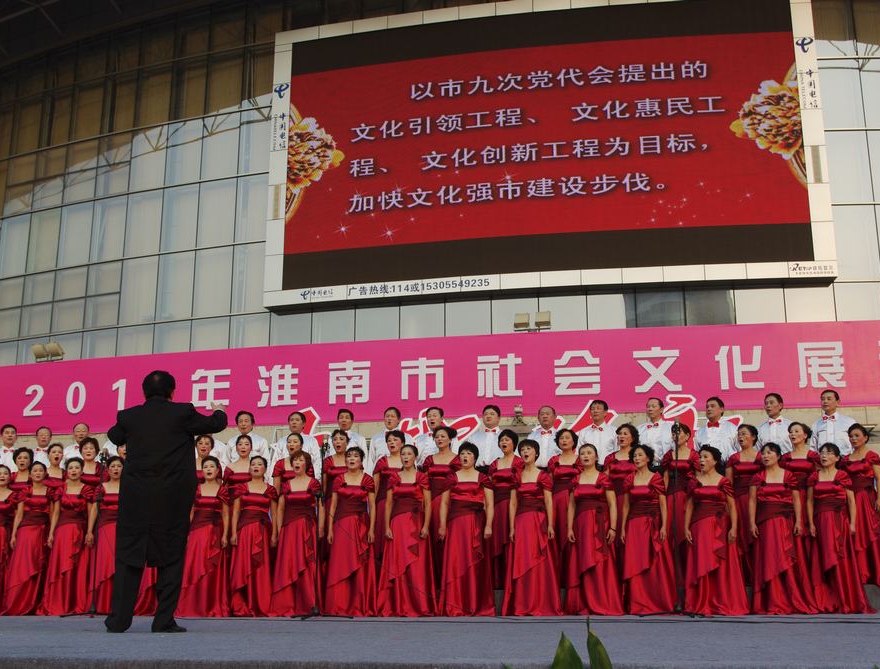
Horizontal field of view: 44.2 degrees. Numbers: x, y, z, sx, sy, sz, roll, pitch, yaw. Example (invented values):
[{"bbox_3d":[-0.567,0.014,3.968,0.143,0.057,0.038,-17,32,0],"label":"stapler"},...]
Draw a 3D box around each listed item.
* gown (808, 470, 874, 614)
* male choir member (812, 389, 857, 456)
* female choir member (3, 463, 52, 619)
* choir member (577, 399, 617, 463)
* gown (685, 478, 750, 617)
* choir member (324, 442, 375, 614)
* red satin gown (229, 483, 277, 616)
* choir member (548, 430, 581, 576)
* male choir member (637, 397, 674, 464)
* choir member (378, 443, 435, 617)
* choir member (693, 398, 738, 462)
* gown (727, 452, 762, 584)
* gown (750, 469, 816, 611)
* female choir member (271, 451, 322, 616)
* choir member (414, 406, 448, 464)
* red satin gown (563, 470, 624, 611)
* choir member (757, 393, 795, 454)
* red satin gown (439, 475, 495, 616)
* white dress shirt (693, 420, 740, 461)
[{"bbox_3d":[3.808,1.968,10.346,0.540,1.336,0.450,-6,-14,22],"label":"gown"},{"bbox_3d":[4.169,1.447,11.336,0.500,1.746,0.310,-6,-14,22],"label":"male choir member"},{"bbox_3d":[-4.327,2.130,11.431,0.500,1.582,0.430,5,-14,-20],"label":"female choir member"},{"bbox_3d":[1.724,1.548,11.648,0.490,1.720,0.320,-4,-13,14],"label":"choir member"},{"bbox_3d":[2.673,2.041,10.487,0.600,1.310,0.480,-4,-14,18],"label":"gown"},{"bbox_3d":[-0.882,1.950,10.809,0.520,1.650,0.450,-1,-13,2],"label":"choir member"},{"bbox_3d":[-1.890,2.166,10.991,0.500,1.325,0.430,1,-13,-6],"label":"red satin gown"},{"bbox_3d":[1.324,1.791,11.294,0.520,1.622,0.400,-3,-13,12],"label":"choir member"},{"bbox_3d":[2.381,1.521,11.654,0.490,1.720,0.320,-4,-14,18],"label":"male choir member"},{"bbox_3d":[-0.315,1.875,10.519,0.540,1.651,0.430,-2,-13,6],"label":"choir member"},{"bbox_3d":[3.025,1.521,11.653,0.500,1.720,0.320,-5,-14,19],"label":"choir member"},{"bbox_3d":[3.111,1.834,10.846,0.550,1.349,0.450,-4,-14,17],"label":"gown"},{"bbox_3d":[3.249,1.962,10.315,0.580,1.353,0.460,-4,-13,16],"label":"gown"},{"bbox_3d":[-1.403,1.971,10.825,0.530,1.619,0.430,1,-13,-3],"label":"female choir member"},{"bbox_3d":[-0.067,1.682,12.203,0.500,1.739,0.310,-2,-13,8],"label":"choir member"},{"bbox_3d":[1.475,1.998,10.423,0.520,1.339,0.420,-4,-14,17],"label":"red satin gown"},{"bbox_3d":[3.530,1.467,11.201,0.510,1.740,0.300,-6,-14,23],"label":"choir member"},{"bbox_3d":[0.266,2.034,10.491,0.550,1.335,0.460,-2,-13,8],"label":"red satin gown"},{"bbox_3d":[3.018,1.227,11.721,0.490,0.600,0.290,-5,-14,19],"label":"white dress shirt"}]

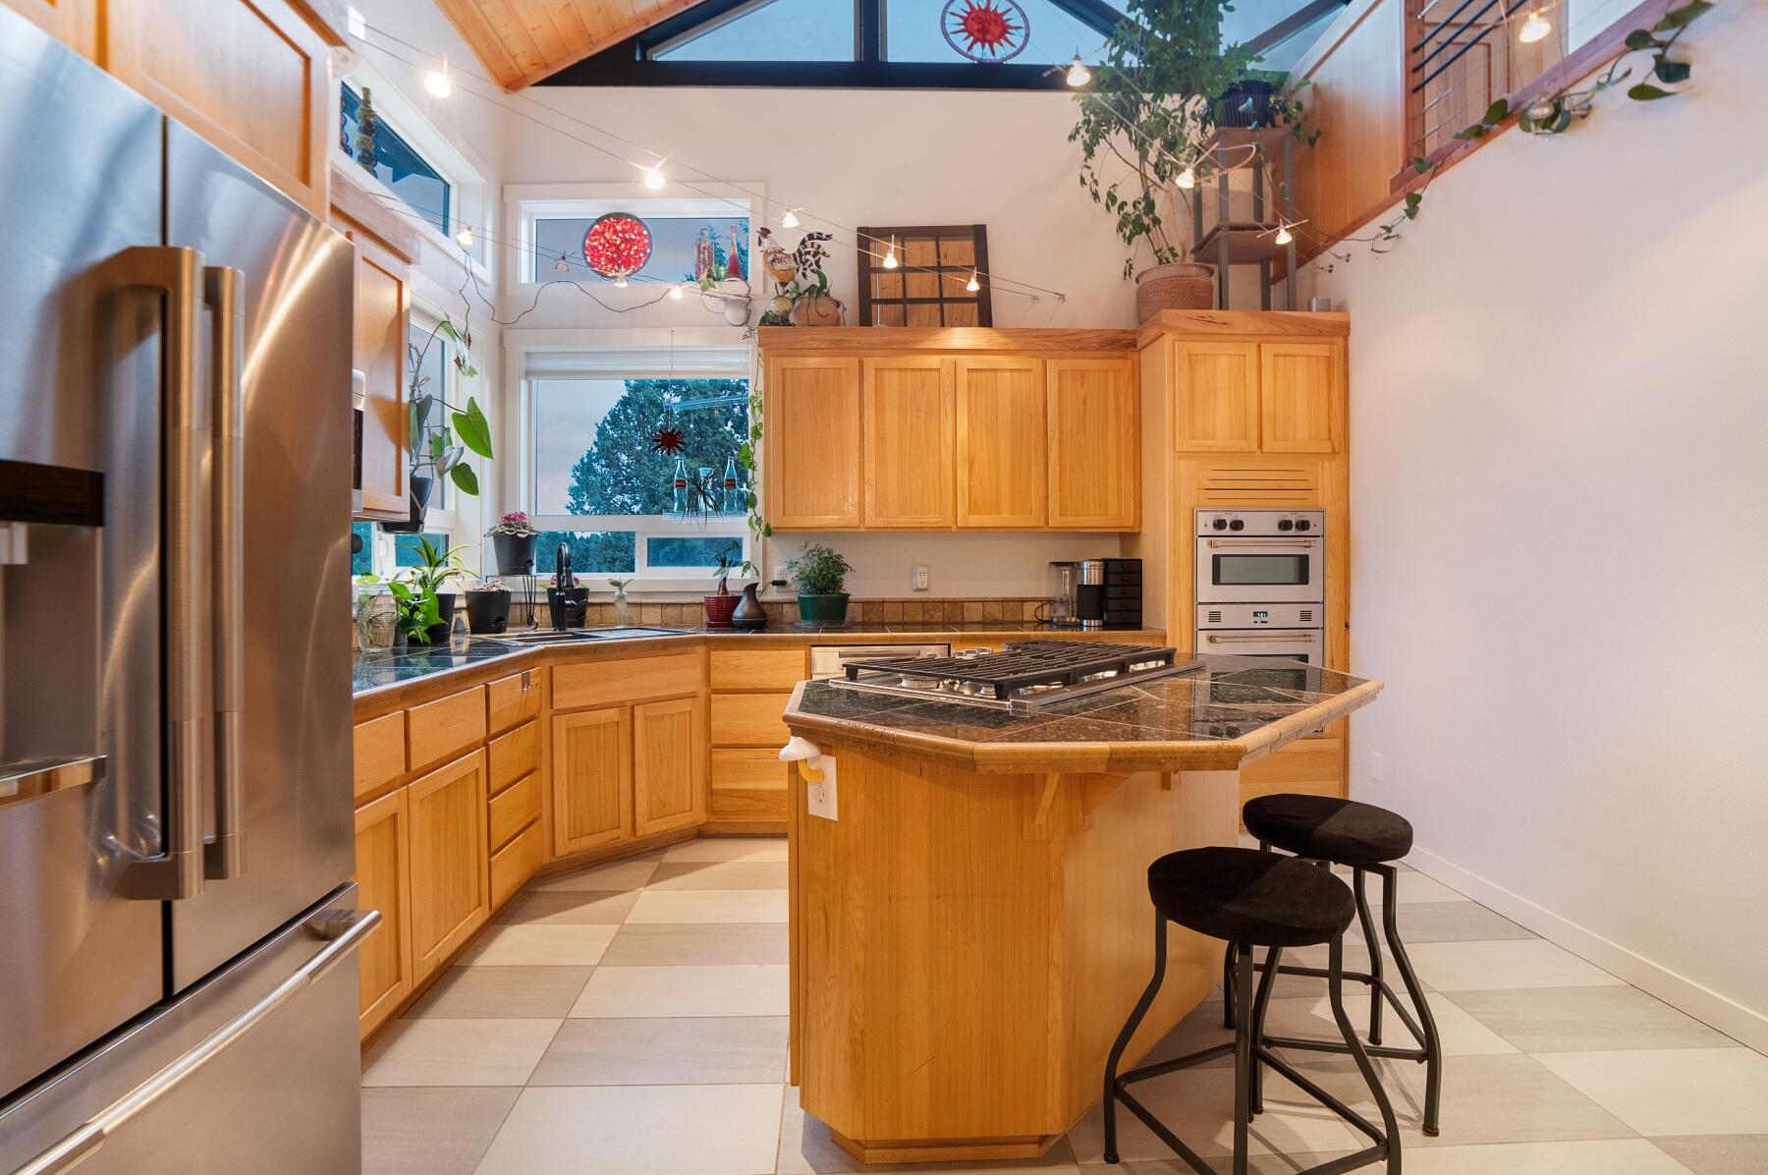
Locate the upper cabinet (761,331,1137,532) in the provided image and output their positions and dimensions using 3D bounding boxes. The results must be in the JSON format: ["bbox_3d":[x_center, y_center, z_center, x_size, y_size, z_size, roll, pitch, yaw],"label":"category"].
[{"bbox_3d":[0.306,-0.743,3.890,1.780,0.960,0.340,0,1,-2],"label":"upper cabinet"}]

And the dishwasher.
[{"bbox_3d":[-0.024,0.658,3.726,0.604,0.850,0.600,0,1,-2],"label":"dishwasher"}]

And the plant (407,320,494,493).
[{"bbox_3d":[-1.566,-0.589,2.776,0.311,0.669,0.310,0,1,-2],"label":"plant"}]

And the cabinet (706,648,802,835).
[{"bbox_3d":[-0.569,0.665,3.730,0.425,0.840,0.580,0,1,-2],"label":"cabinet"}]

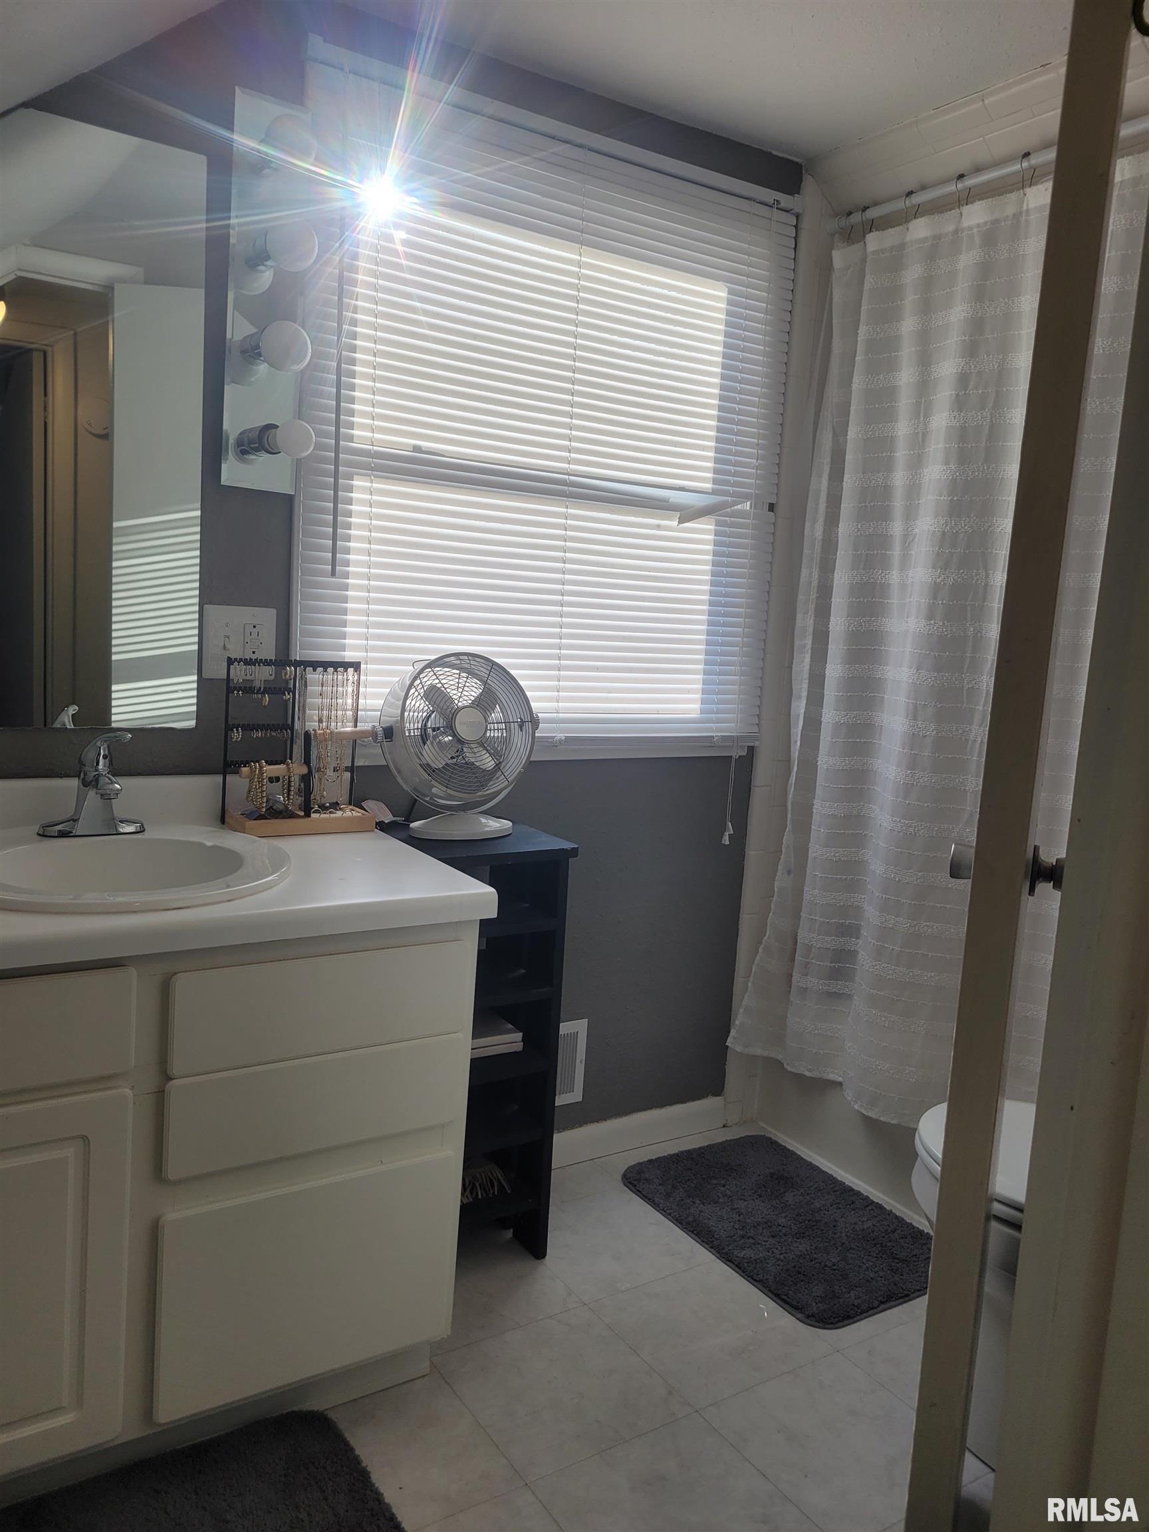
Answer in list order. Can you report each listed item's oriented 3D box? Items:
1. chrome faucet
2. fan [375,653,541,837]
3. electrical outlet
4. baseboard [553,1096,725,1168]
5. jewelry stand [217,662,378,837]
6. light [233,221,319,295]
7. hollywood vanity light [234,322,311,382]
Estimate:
[{"bbox_3d":[-0.720,0.025,1.745,0.158,0.172,0.160,-2,9,-33],"label":"chrome faucet"},{"bbox_3d":[-0.203,-0.044,2.095,0.315,0.326,0.190,-2,9,-36],"label":"fan"},{"bbox_3d":[-0.580,-0.212,1.989,0.125,0.124,0.012,-2,9,-33],"label":"electrical outlet"},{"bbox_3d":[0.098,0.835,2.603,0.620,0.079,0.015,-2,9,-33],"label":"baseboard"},{"bbox_3d":[-0.466,-0.035,1.967,0.235,0.285,0.125,-2,9,-33],"label":"jewelry stand"},{"bbox_3d":[-0.459,-0.824,1.842,0.080,0.080,0.150,-2,9,-33],"label":"light"},{"bbox_3d":[-0.476,-0.669,1.857,0.080,0.080,0.150,-2,9,-33],"label":"hollywood vanity light"}]

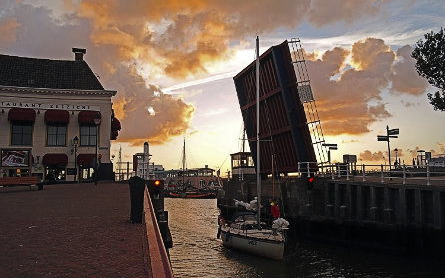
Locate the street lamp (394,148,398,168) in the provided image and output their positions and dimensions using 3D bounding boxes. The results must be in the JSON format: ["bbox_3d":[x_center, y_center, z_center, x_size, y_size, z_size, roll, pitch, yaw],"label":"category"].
[{"bbox_3d":[28.752,3.426,55.147,0.550,3.715,0.550,0,-5,0],"label":"street lamp"}]

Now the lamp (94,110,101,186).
[{"bbox_3d":[-8.737,0.647,23.198,0.450,5.025,0.450,0,-5,0],"label":"lamp"}]

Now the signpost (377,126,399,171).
[{"bbox_3d":[11.647,0.962,23.452,1.500,3.845,0.700,-1,-5,6],"label":"signpost"}]

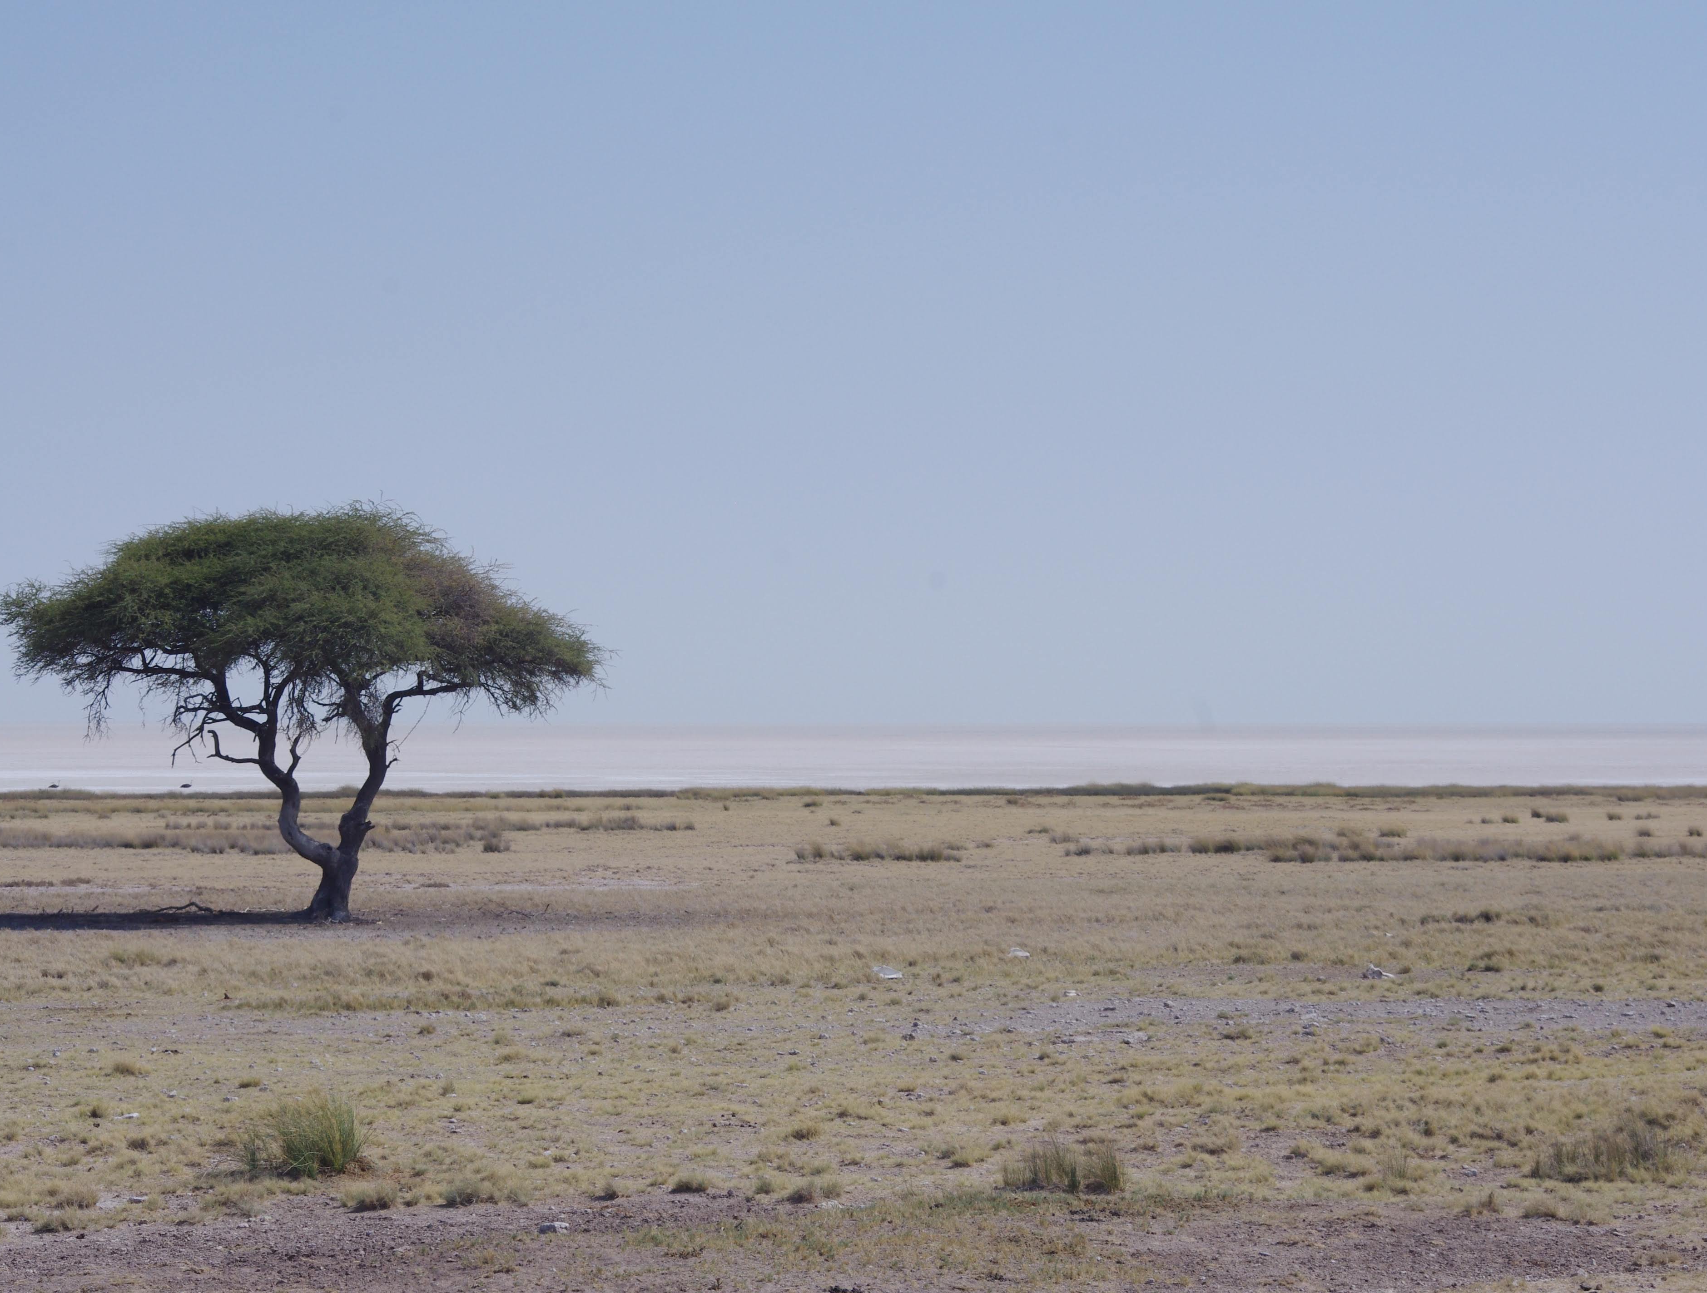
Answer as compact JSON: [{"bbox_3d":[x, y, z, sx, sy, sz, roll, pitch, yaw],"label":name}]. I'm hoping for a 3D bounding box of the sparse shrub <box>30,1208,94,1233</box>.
[{"bbox_3d":[-3.871,2.807,27.727,0.312,0.102,0.281,0,-1,0],"label":"sparse shrub"}]

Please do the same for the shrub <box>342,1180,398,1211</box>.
[{"bbox_3d":[-2.478,2.810,29.059,0.288,0.140,0.260,0,-1,0],"label":"shrub"}]

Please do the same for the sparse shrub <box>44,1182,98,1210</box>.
[{"bbox_3d":[-4.023,2.822,29.152,0.281,0.118,0.253,0,-1,0],"label":"sparse shrub"}]

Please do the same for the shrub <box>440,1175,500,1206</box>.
[{"bbox_3d":[-1.983,2.813,29.341,0.307,0.141,0.276,0,-1,0],"label":"shrub"}]

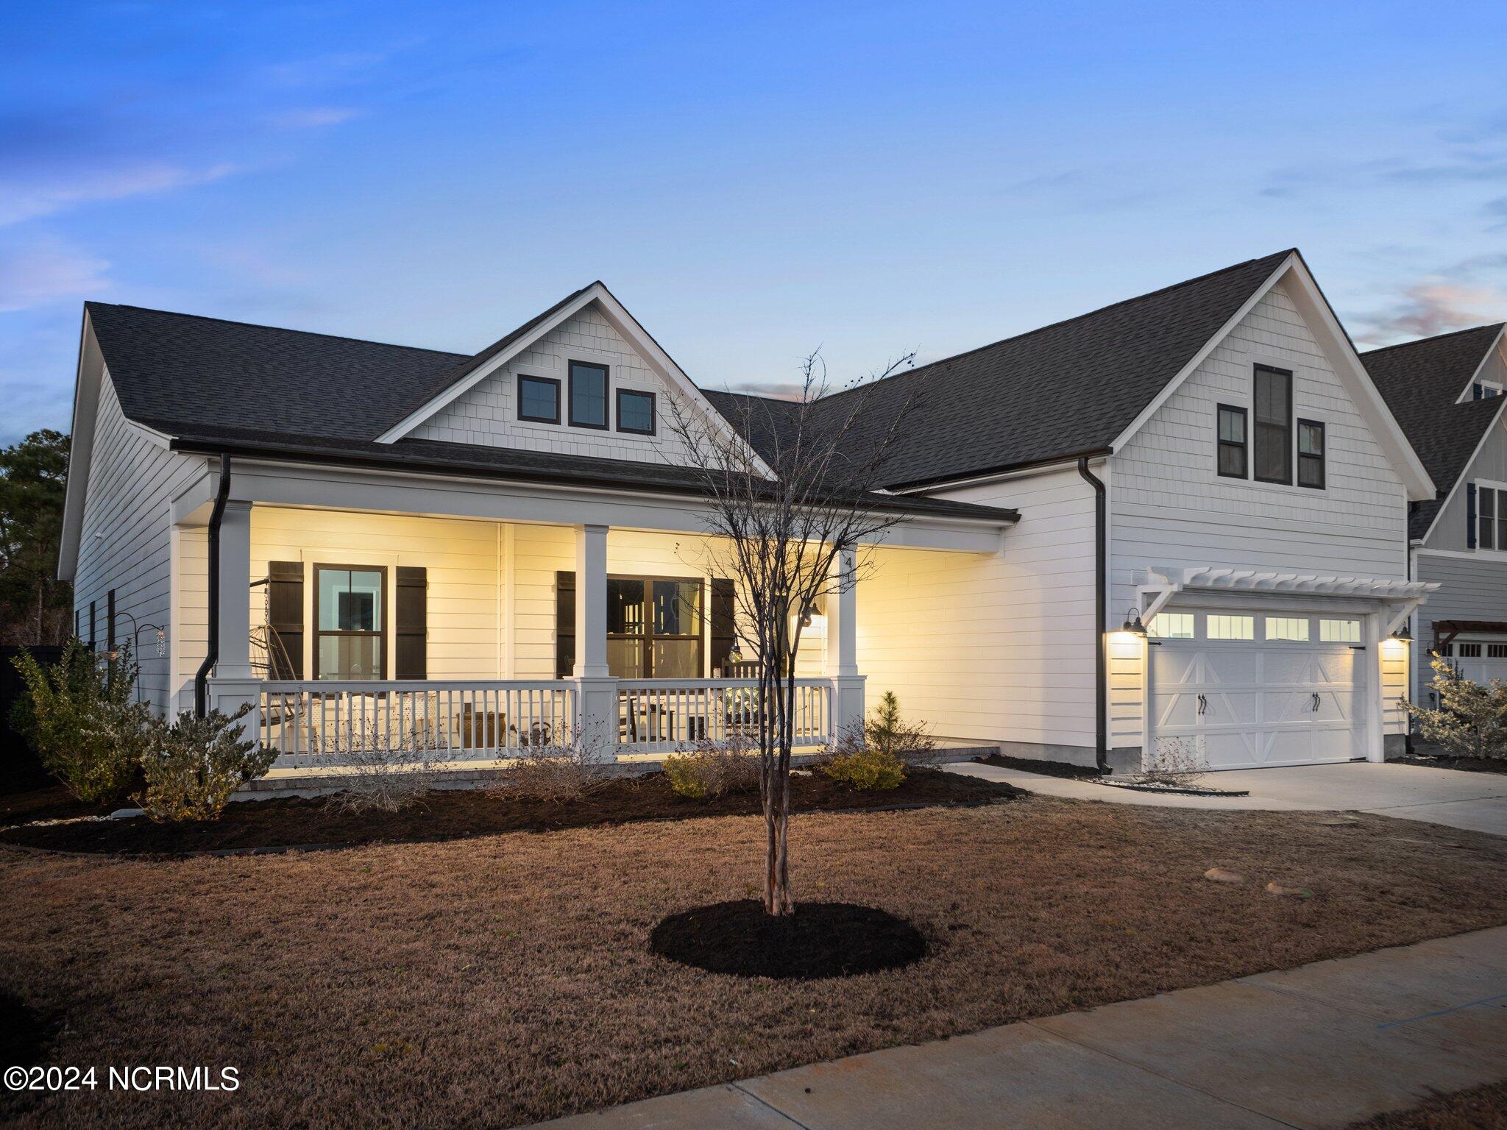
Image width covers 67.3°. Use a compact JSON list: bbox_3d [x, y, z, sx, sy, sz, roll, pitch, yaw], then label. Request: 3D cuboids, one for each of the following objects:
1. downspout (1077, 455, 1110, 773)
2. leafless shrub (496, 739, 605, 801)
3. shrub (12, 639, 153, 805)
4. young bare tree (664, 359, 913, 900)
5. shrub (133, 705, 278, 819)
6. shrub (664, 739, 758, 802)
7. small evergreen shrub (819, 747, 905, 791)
[{"bbox_3d":[4.366,0.641,14.500,0.400,4.000,0.200,1,-3,-30],"label":"downspout"},{"bbox_3d":[-2.111,2.142,11.800,1.120,0.660,1.000,0,-2,0],"label":"leafless shrub"},{"bbox_3d":[-6.474,1.502,10.900,1.300,1.580,1.200,0,-2,0],"label":"shrub"},{"bbox_3d":[0.233,0.423,6.900,1.540,3.420,1.500,0,-2,0],"label":"young bare tree"},{"bbox_3d":[-4.735,1.718,9.800,1.180,1.030,1.100,0,-2,0],"label":"shrub"},{"bbox_3d":[-0.447,2.203,12.100,1.000,0.650,0.850,0,-2,0],"label":"shrub"},{"bbox_3d":[1.244,2.339,13.000,0.980,0.510,0.850,0,-2,0],"label":"small evergreen shrub"}]

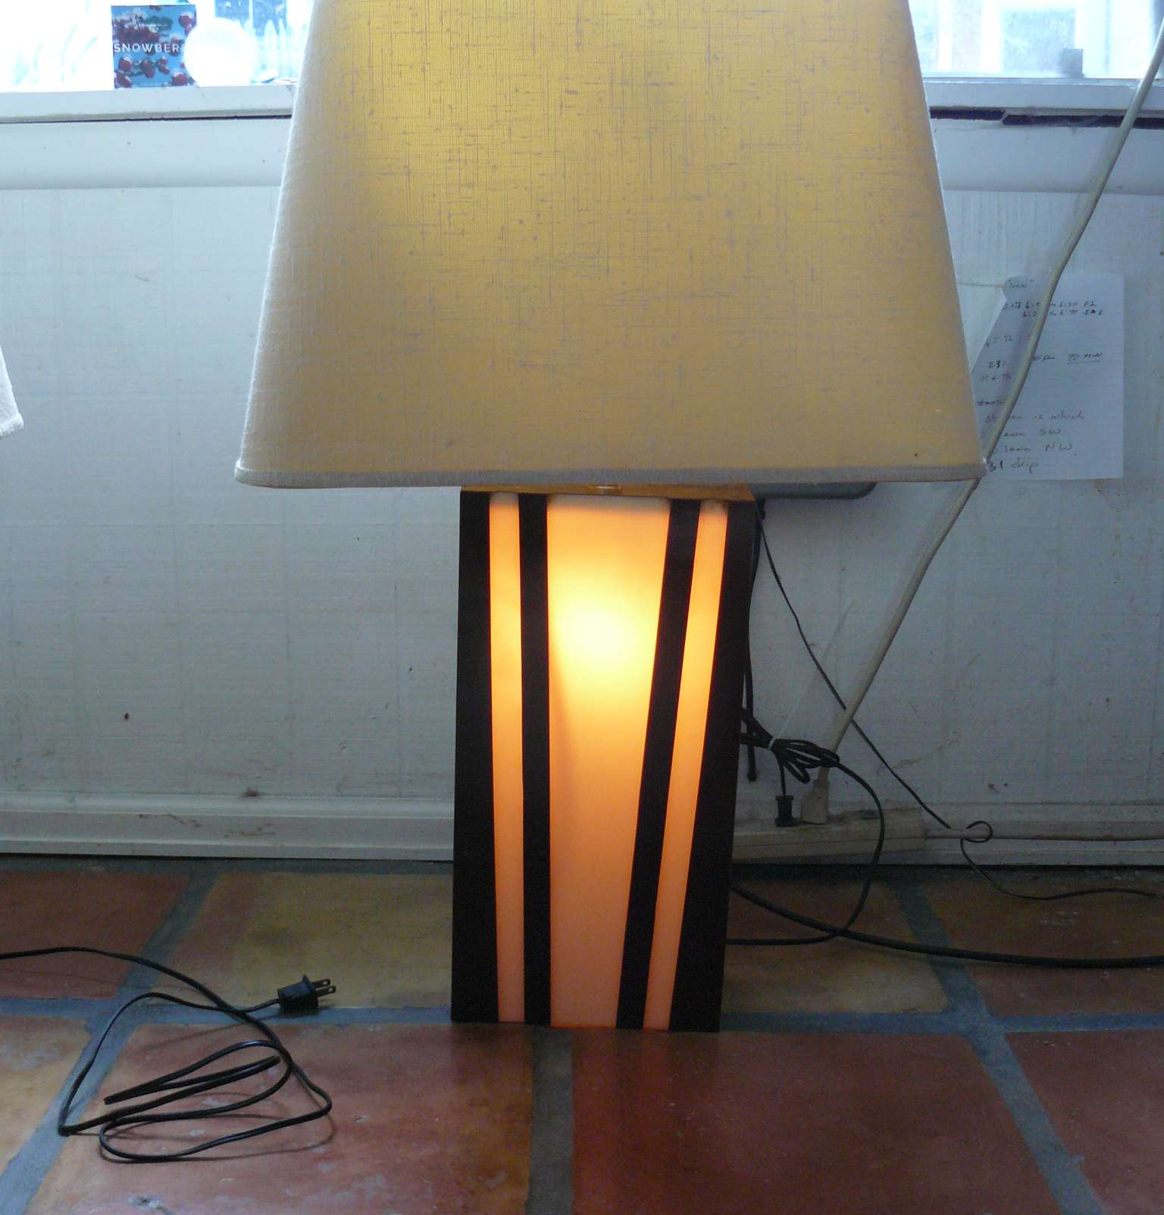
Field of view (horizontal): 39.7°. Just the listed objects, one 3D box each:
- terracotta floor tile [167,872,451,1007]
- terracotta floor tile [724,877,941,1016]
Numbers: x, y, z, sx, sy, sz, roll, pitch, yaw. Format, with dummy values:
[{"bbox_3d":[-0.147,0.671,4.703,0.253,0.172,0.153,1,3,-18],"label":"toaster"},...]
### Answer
[{"bbox_3d":[-0.187,0.288,1.384,0.299,0.016,0.291,1,11,0],"label":"terracotta floor tile"},{"bbox_3d":[0.141,0.291,1.386,0.297,0.016,0.290,1,11,0],"label":"terracotta floor tile"}]

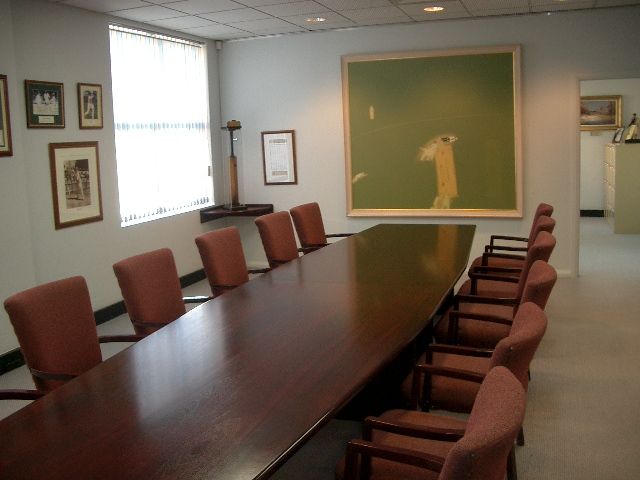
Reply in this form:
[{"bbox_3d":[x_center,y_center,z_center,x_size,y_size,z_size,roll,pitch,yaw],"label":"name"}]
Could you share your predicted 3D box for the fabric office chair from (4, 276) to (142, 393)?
[{"bbox_3d":[-0.893,0.652,2.706,0.600,0.940,0.580,1,9,20],"label":"fabric office chair"}]

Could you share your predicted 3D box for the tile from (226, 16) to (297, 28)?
[{"bbox_3d":[-0.604,-2.216,6.644,0.600,0.020,0.600,1,9,20],"label":"tile"}]

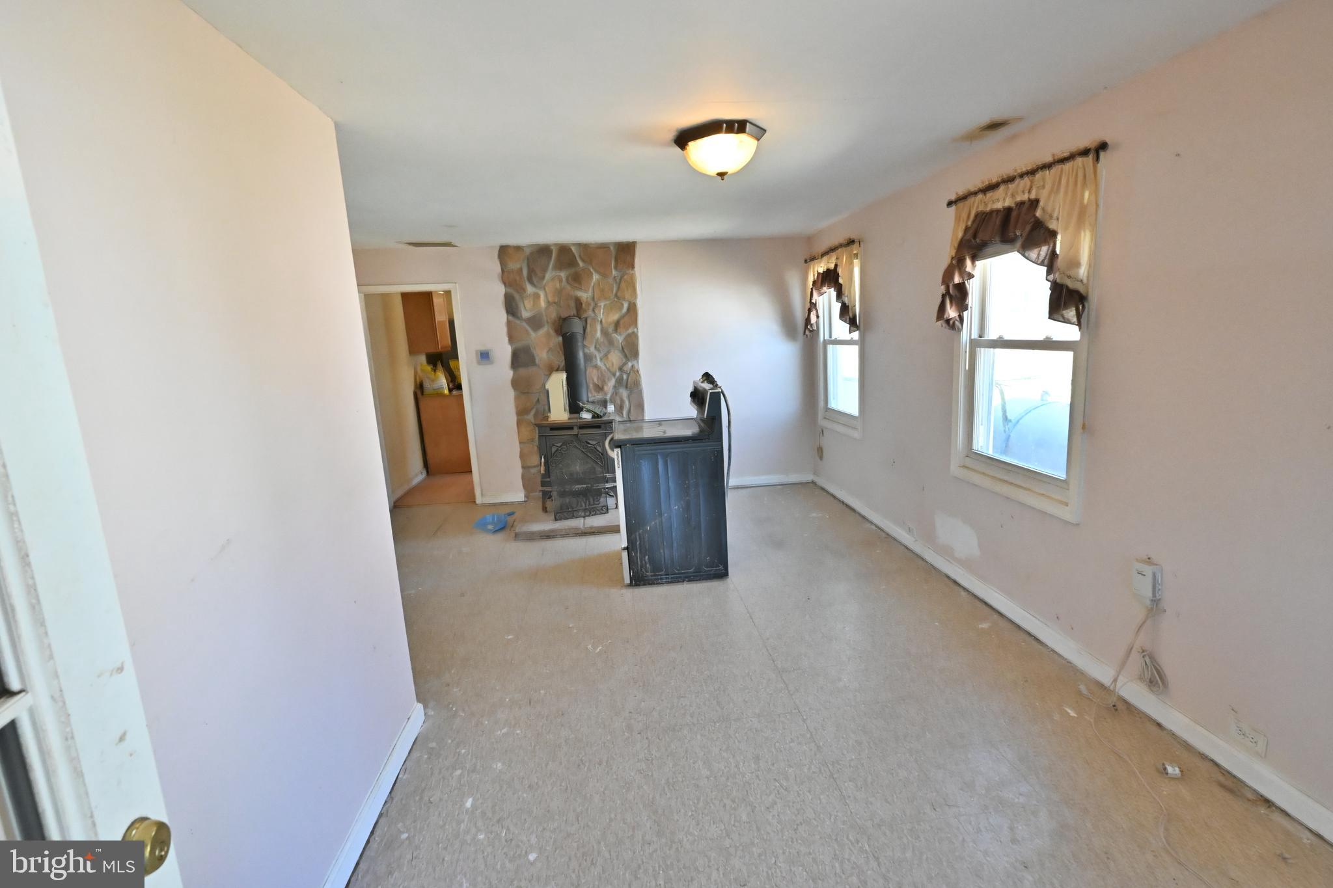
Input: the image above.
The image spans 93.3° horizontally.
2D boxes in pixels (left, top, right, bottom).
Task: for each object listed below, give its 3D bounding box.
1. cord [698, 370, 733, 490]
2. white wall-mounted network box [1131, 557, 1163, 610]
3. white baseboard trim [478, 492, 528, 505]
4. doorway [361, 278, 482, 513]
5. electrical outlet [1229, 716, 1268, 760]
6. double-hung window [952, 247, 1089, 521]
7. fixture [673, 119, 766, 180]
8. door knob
[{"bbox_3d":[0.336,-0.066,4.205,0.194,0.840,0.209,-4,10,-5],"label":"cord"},{"bbox_3d":[1.812,0.522,2.377,0.040,0.145,0.085,-4,10,-5],"label":"white wall-mounted network box"},{"bbox_3d":[-1.593,0.537,6.131,0.452,0.082,0.016,-4,10,-5],"label":"white baseboard trim"},{"bbox_3d":[-2.298,-0.422,5.970,0.864,2.101,0.119,-4,10,-5],"label":"doorway"},{"bbox_3d":[1.843,0.936,1.999,0.011,0.071,0.115,-4,10,-5],"label":"electrical outlet"},{"bbox_3d":[1.686,-0.473,3.033,0.099,1.490,1.008,-4,10,-5],"label":"double-hung window"},{"bbox_3d":[0.235,-1.214,2.664,0.383,0.181,0.378,-4,10,-5],"label":"fixture"},{"bbox_3d":[-0.589,0.462,0.724,0.034,0.064,0.064,-5,10,-11],"label":"door knob"}]

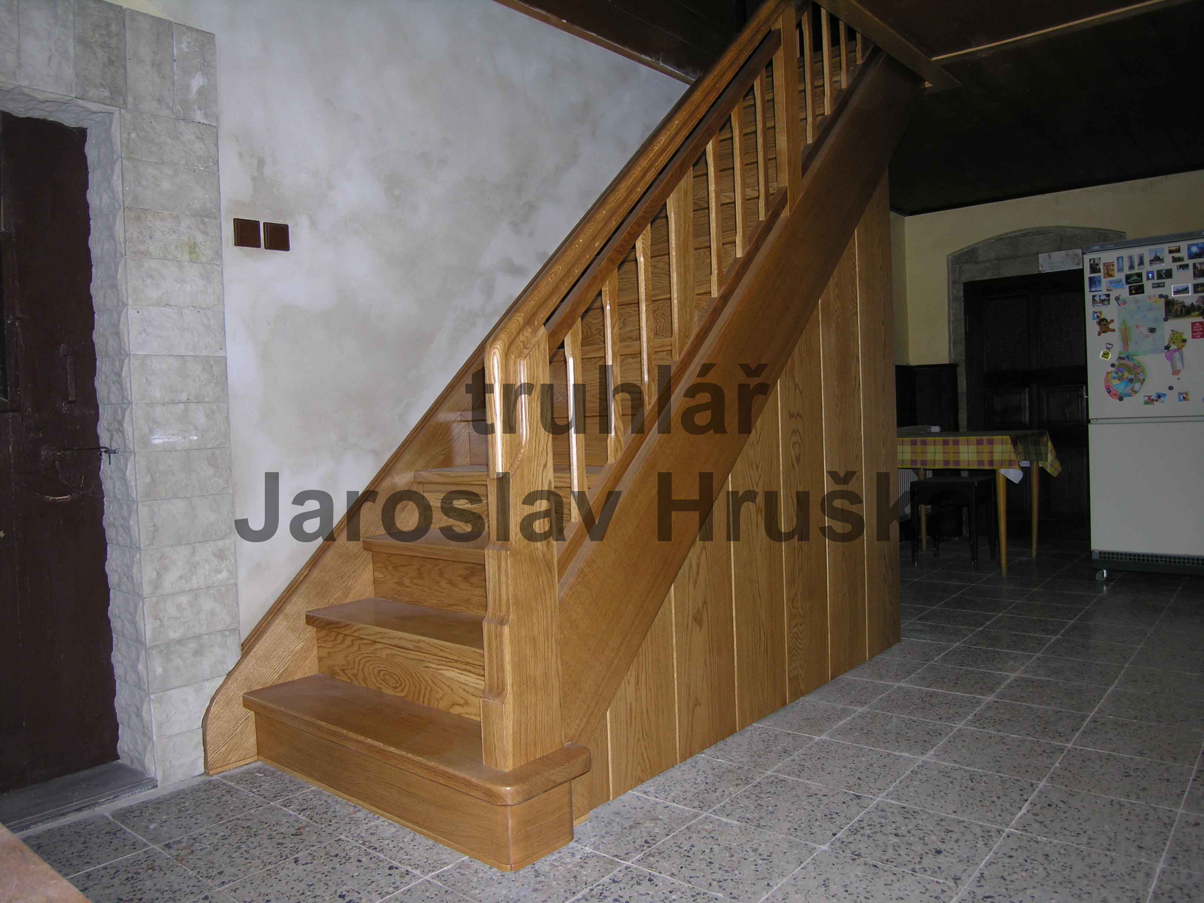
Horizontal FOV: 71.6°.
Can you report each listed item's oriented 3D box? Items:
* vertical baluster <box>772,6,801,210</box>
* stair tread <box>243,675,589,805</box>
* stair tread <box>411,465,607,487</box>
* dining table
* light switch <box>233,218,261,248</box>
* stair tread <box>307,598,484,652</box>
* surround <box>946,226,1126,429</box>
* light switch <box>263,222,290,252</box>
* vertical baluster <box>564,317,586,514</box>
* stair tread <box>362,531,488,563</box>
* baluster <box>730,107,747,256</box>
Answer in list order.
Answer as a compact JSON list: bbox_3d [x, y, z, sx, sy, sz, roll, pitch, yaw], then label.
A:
[{"bbox_3d":[0.618,-1.141,2.787,0.042,0.720,0.094,-1,2,41],"label":"vertical baluster"},{"bbox_3d":[-0.517,0.697,2.106,1.080,0.042,0.258,-1,2,39],"label":"stair tread"},{"bbox_3d":[-0.197,0.076,2.623,0.961,0.037,0.246,-1,2,41],"label":"stair tread"},{"bbox_3d":[2.250,0.299,5.237,0.842,0.785,0.920,-1,2,41],"label":"dining table"},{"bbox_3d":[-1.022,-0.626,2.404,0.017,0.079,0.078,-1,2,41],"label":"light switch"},{"bbox_3d":[-0.441,0.493,2.294,0.966,0.042,0.255,-1,2,40],"label":"stair tread"},{"bbox_3d":[3.137,-0.470,5.973,1.190,2.240,0.170,-1,2,41],"label":"surround"},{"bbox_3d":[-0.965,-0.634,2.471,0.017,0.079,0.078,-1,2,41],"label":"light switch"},{"bbox_3d":[-0.062,-0.076,2.009,0.024,0.483,0.041,-1,2,41],"label":"vertical baluster"},{"bbox_3d":[-0.325,0.285,2.470,0.961,0.037,0.246,-1,2,41],"label":"stair tread"},{"bbox_3d":[0.425,-0.840,2.555,0.020,0.480,0.034,-1,2,41],"label":"baluster"}]

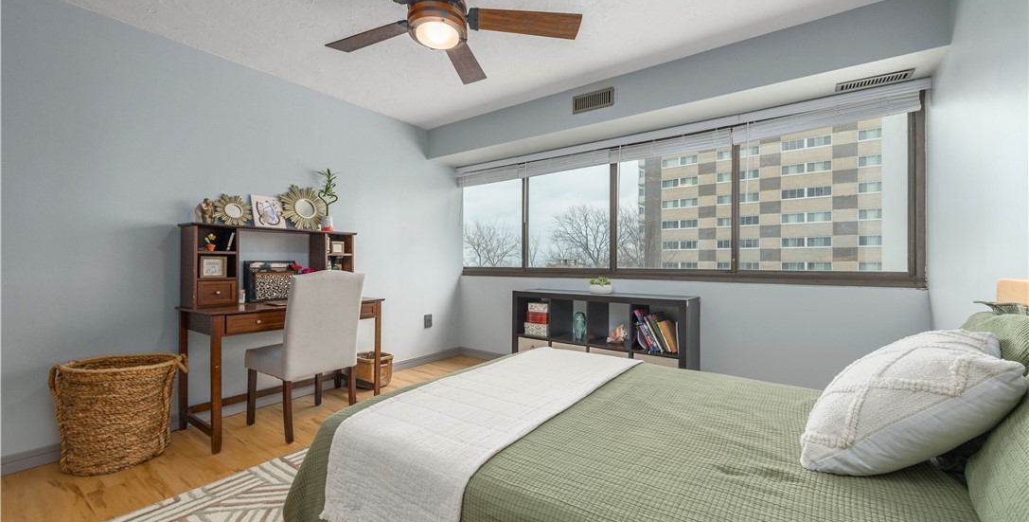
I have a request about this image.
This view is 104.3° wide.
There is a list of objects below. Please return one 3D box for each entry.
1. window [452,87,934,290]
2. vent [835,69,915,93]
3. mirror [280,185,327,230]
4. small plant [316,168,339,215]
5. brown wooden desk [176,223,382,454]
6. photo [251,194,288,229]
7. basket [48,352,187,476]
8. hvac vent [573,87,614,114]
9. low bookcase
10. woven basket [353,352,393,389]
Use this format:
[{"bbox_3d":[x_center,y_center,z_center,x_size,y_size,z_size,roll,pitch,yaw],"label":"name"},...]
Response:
[{"bbox_3d":[0.923,-0.439,3.447,3.720,1.220,0.120,0,0,36],"label":"window"},{"bbox_3d":[2.086,-1.051,2.325,0.336,0.020,0.148,0,0,36],"label":"vent"},{"bbox_3d":[-1.616,-0.402,3.091,0.025,0.350,0.350,-22,-12,34],"label":"mirror"},{"bbox_3d":[-1.447,-0.540,3.104,0.150,0.360,0.160,0,0,36],"label":"small plant"},{"bbox_3d":[-1.555,0.415,2.788,0.568,1.281,1.131,0,0,36],"label":"brown wooden desk"},{"bbox_3d":[-1.773,-0.346,2.885,0.020,0.254,0.204,-22,-12,34],"label":"photo"},{"bbox_3d":[-2.095,0.798,2.148,0.500,0.515,0.420,0,0,-42],"label":"basket"},{"bbox_3d":[0.600,-1.214,3.042,0.334,0.132,0.020,0,0,36],"label":"hvac vent"},{"bbox_3d":[0.708,0.664,3.329,1.468,0.770,0.400,0,0,36],"label":"low bookcase"},{"bbox_3d":[-1.216,0.931,3.433,0.310,0.245,0.225,0,0,36],"label":"woven basket"}]

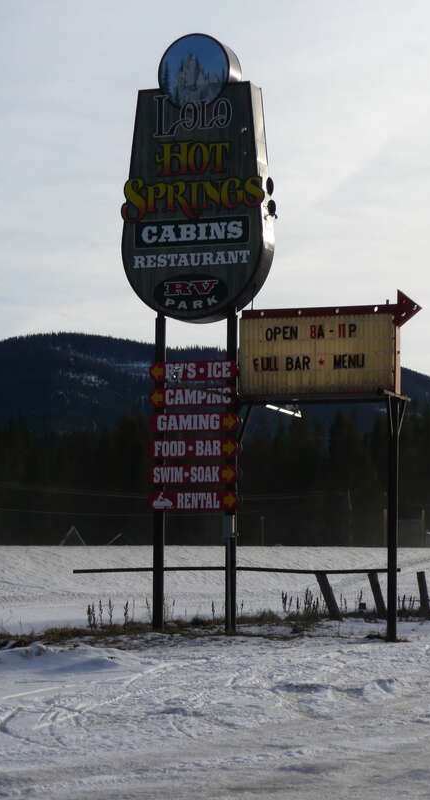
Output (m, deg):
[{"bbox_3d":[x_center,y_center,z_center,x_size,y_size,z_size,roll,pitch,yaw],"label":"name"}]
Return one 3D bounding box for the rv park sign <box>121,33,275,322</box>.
[{"bbox_3d":[-0.266,-3.709,34.479,2.528,4.778,0.630,-1,-4,20],"label":"rv park sign"}]

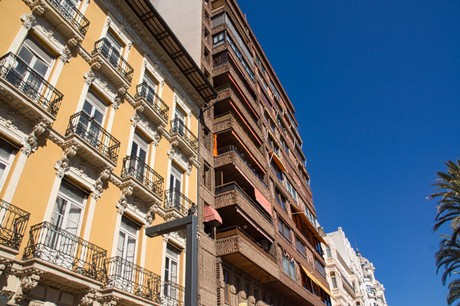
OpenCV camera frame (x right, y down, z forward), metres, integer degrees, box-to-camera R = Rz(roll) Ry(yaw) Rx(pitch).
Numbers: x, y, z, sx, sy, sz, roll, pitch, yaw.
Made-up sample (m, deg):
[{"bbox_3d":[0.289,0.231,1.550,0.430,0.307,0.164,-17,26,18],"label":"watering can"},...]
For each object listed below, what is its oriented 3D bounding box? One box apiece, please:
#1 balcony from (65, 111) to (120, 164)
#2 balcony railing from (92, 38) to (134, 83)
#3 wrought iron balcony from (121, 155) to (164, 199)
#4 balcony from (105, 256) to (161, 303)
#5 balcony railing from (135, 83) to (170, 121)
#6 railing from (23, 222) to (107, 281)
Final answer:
[{"bbox_3d":[-4.872,-0.398,12.459,0.463,1.037,2.044,-20,-41,19],"label":"balcony"},{"bbox_3d":[-5.134,-3.902,15.228,0.449,1.054,2.030,-20,-41,19],"label":"balcony railing"},{"bbox_3d":[-3.580,1.103,14.482,0.463,1.037,2.044,-20,-41,19],"label":"wrought iron balcony"},{"bbox_3d":[-3.300,4.466,11.807,0.541,1.028,2.351,-20,-41,19],"label":"balcony"},{"bbox_3d":[-3.843,-2.401,17.250,0.449,1.054,2.030,-20,-41,19],"label":"balcony railing"},{"bbox_3d":[-4.591,2.965,9.784,0.541,1.028,2.351,-20,-41,19],"label":"railing"}]

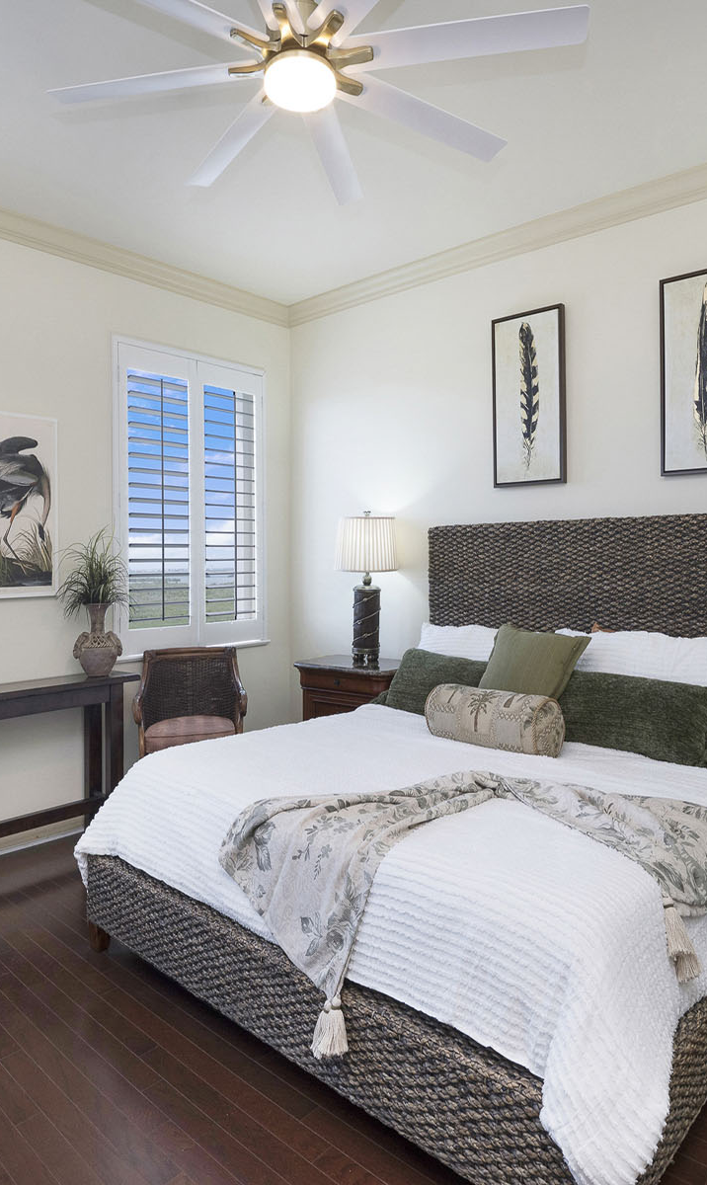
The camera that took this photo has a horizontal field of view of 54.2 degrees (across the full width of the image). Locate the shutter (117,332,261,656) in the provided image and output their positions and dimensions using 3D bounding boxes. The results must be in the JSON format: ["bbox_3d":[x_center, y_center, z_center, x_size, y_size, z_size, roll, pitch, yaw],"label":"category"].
[{"bbox_3d":[-0.921,-0.524,4.095,0.070,1.730,1.020,1,3,43],"label":"shutter"}]

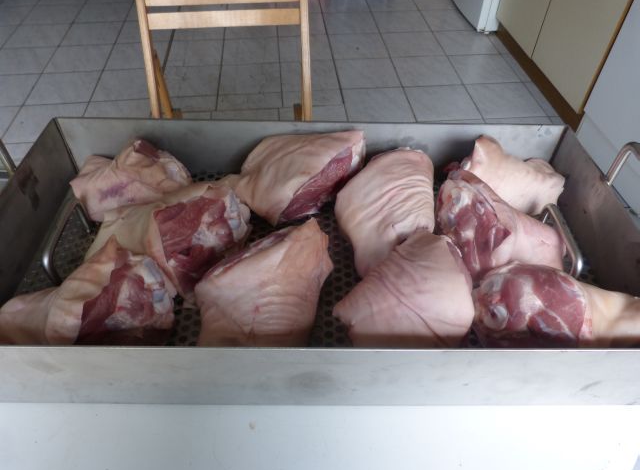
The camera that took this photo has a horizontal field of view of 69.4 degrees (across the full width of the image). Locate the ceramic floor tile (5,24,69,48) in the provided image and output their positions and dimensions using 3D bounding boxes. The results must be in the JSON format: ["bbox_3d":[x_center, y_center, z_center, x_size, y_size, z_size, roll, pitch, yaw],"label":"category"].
[{"bbox_3d":[-1.670,-1.189,2.761,0.310,0.010,0.310,-4,48,-4],"label":"ceramic floor tile"}]

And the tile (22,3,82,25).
[{"bbox_3d":[-1.696,-1.411,2.960,0.308,0.010,0.308,-4,48,-4],"label":"tile"}]

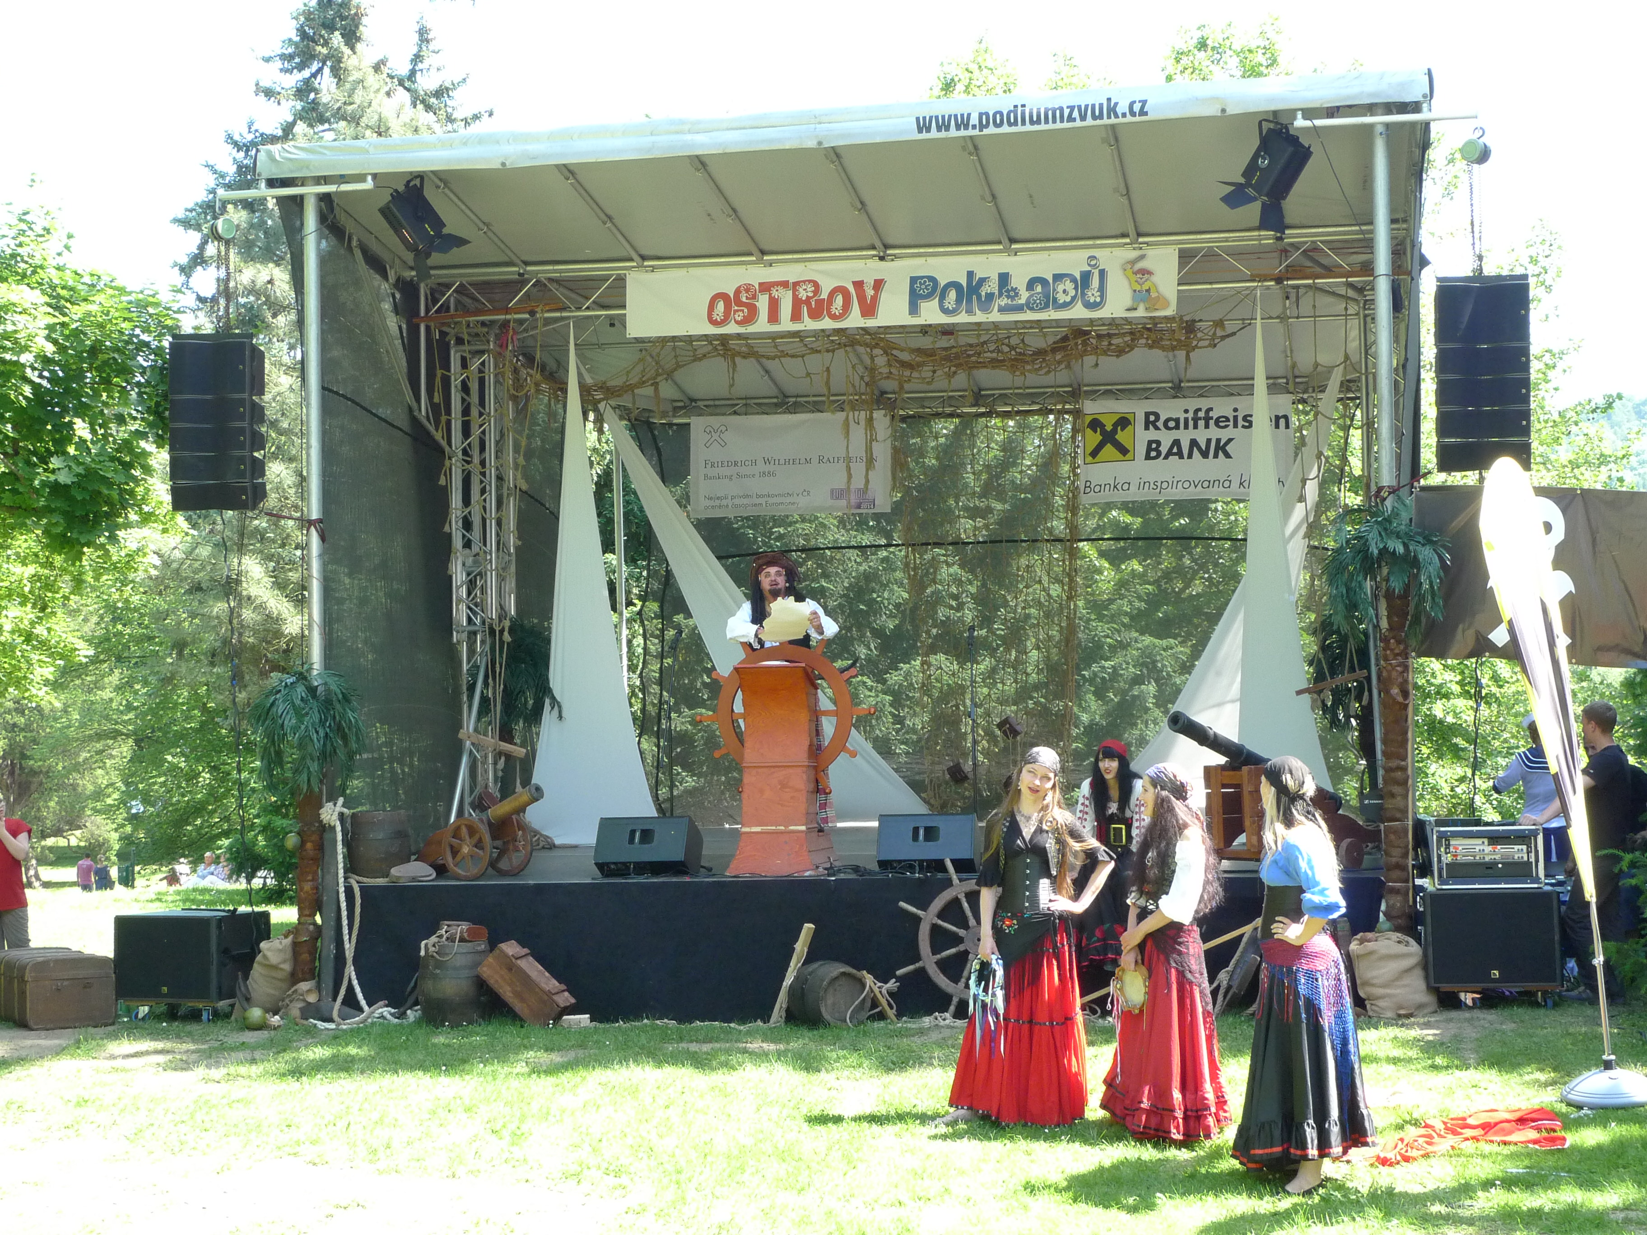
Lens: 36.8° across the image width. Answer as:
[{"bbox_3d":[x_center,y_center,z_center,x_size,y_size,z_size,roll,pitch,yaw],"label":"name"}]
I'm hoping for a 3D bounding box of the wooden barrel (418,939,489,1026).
[{"bbox_3d":[-2.168,2.149,14.500,0.430,0.480,0.430,-1,-1,11],"label":"wooden barrel"}]

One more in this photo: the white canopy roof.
[{"bbox_3d":[0.592,-2.418,17.869,7.100,1.000,6.400,-1,-2,11],"label":"white canopy roof"}]

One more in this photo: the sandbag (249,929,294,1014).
[{"bbox_3d":[-3.567,2.294,15.950,0.340,0.530,0.330,-1,-2,11],"label":"sandbag"}]

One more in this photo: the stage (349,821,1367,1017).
[{"bbox_3d":[0.550,1.968,16.477,6.114,0.810,4.400,-1,-1,11],"label":"stage"}]

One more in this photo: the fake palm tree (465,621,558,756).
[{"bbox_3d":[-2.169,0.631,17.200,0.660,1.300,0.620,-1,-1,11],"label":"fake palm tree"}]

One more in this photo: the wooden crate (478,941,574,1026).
[{"bbox_3d":[-1.720,2.149,14.400,0.520,0.200,0.220,42,10,13],"label":"wooden crate"}]

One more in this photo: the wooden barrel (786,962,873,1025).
[{"bbox_3d":[0.037,2.142,14.080,0.370,0.480,0.370,0,-1,-25],"label":"wooden barrel"}]

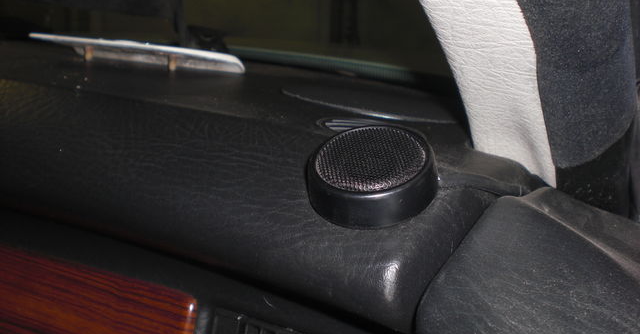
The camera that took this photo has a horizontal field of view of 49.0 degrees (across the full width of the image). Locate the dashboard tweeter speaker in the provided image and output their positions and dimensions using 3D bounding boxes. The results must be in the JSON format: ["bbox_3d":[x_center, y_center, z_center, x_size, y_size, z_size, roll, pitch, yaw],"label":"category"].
[{"bbox_3d":[0.025,0.002,0.346,0.065,0.018,0.065,-9,36,0],"label":"dashboard tweeter speaker"}]

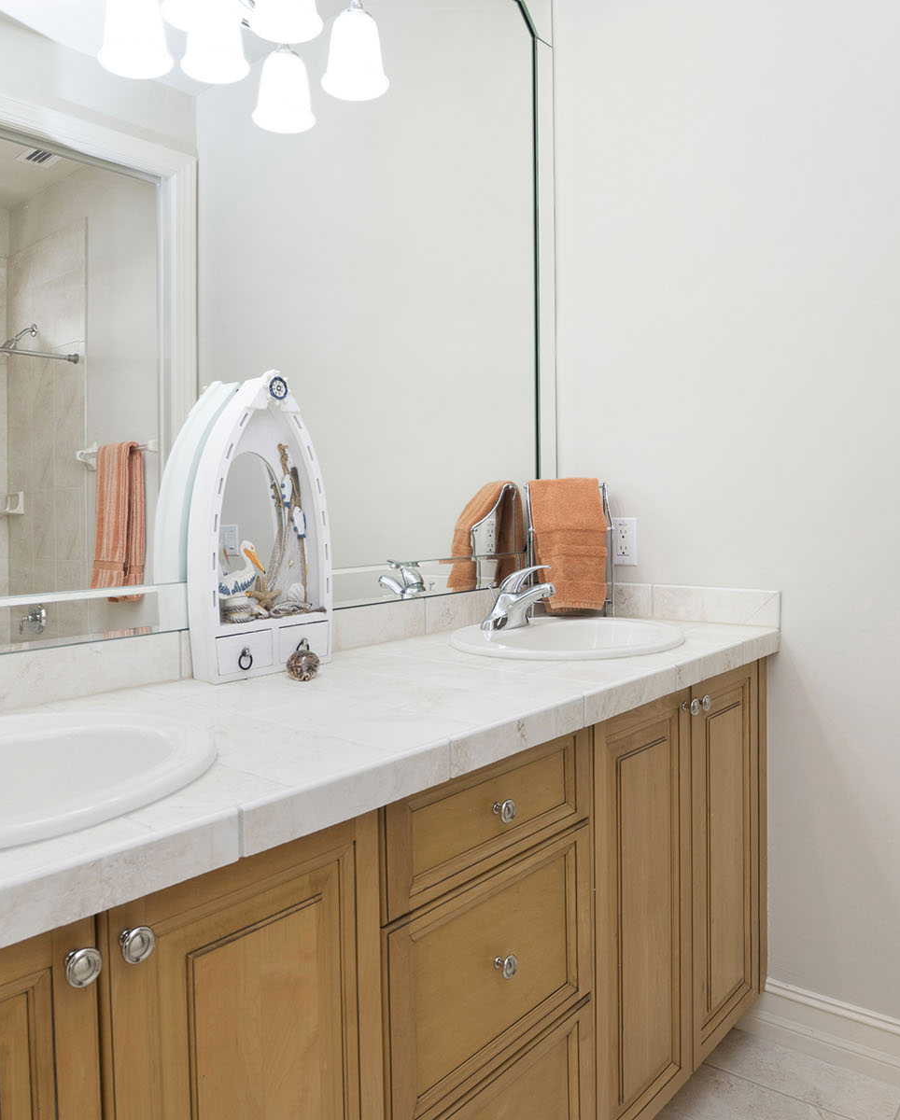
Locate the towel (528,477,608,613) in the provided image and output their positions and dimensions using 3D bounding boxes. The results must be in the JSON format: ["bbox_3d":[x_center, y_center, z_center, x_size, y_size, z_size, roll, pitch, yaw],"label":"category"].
[{"bbox_3d":[0.276,-0.037,1.545,0.168,0.310,0.150,-1,2,0],"label":"towel"}]

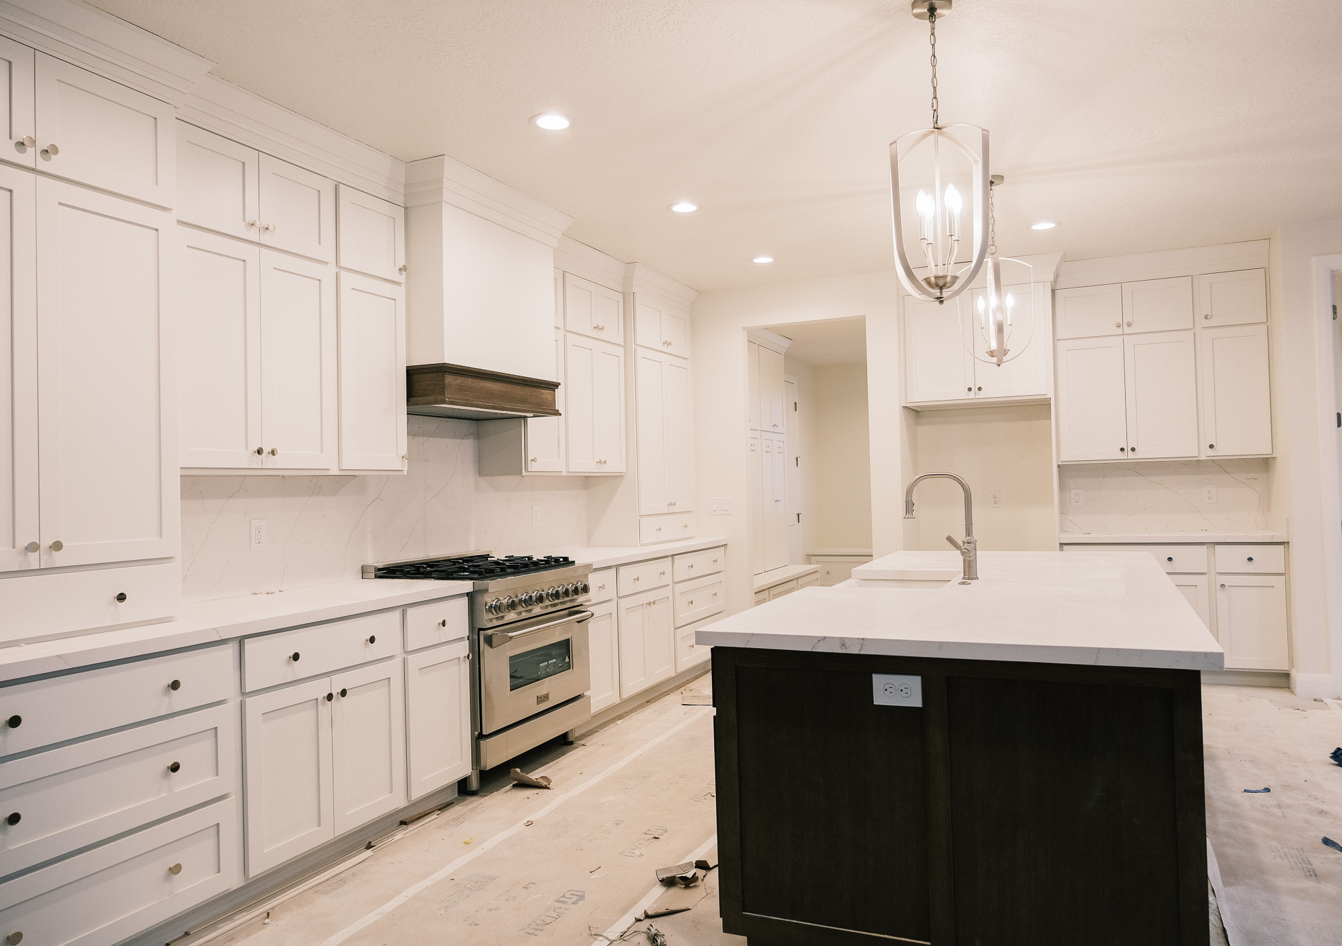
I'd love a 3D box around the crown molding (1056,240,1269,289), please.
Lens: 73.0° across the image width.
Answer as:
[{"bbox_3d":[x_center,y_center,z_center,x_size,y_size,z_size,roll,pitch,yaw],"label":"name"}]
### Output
[{"bbox_3d":[3.170,-1.353,5.926,1.251,0.167,0.109,-2,-1,25],"label":"crown molding"}]

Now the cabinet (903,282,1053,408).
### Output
[{"bbox_3d":[2.179,-0.854,6.426,0.954,0.757,0.641,-2,-1,25],"label":"cabinet"}]

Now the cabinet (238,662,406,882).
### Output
[{"bbox_3d":[-1.419,0.995,3.267,0.550,0.563,0.725,-2,-1,25],"label":"cabinet"}]

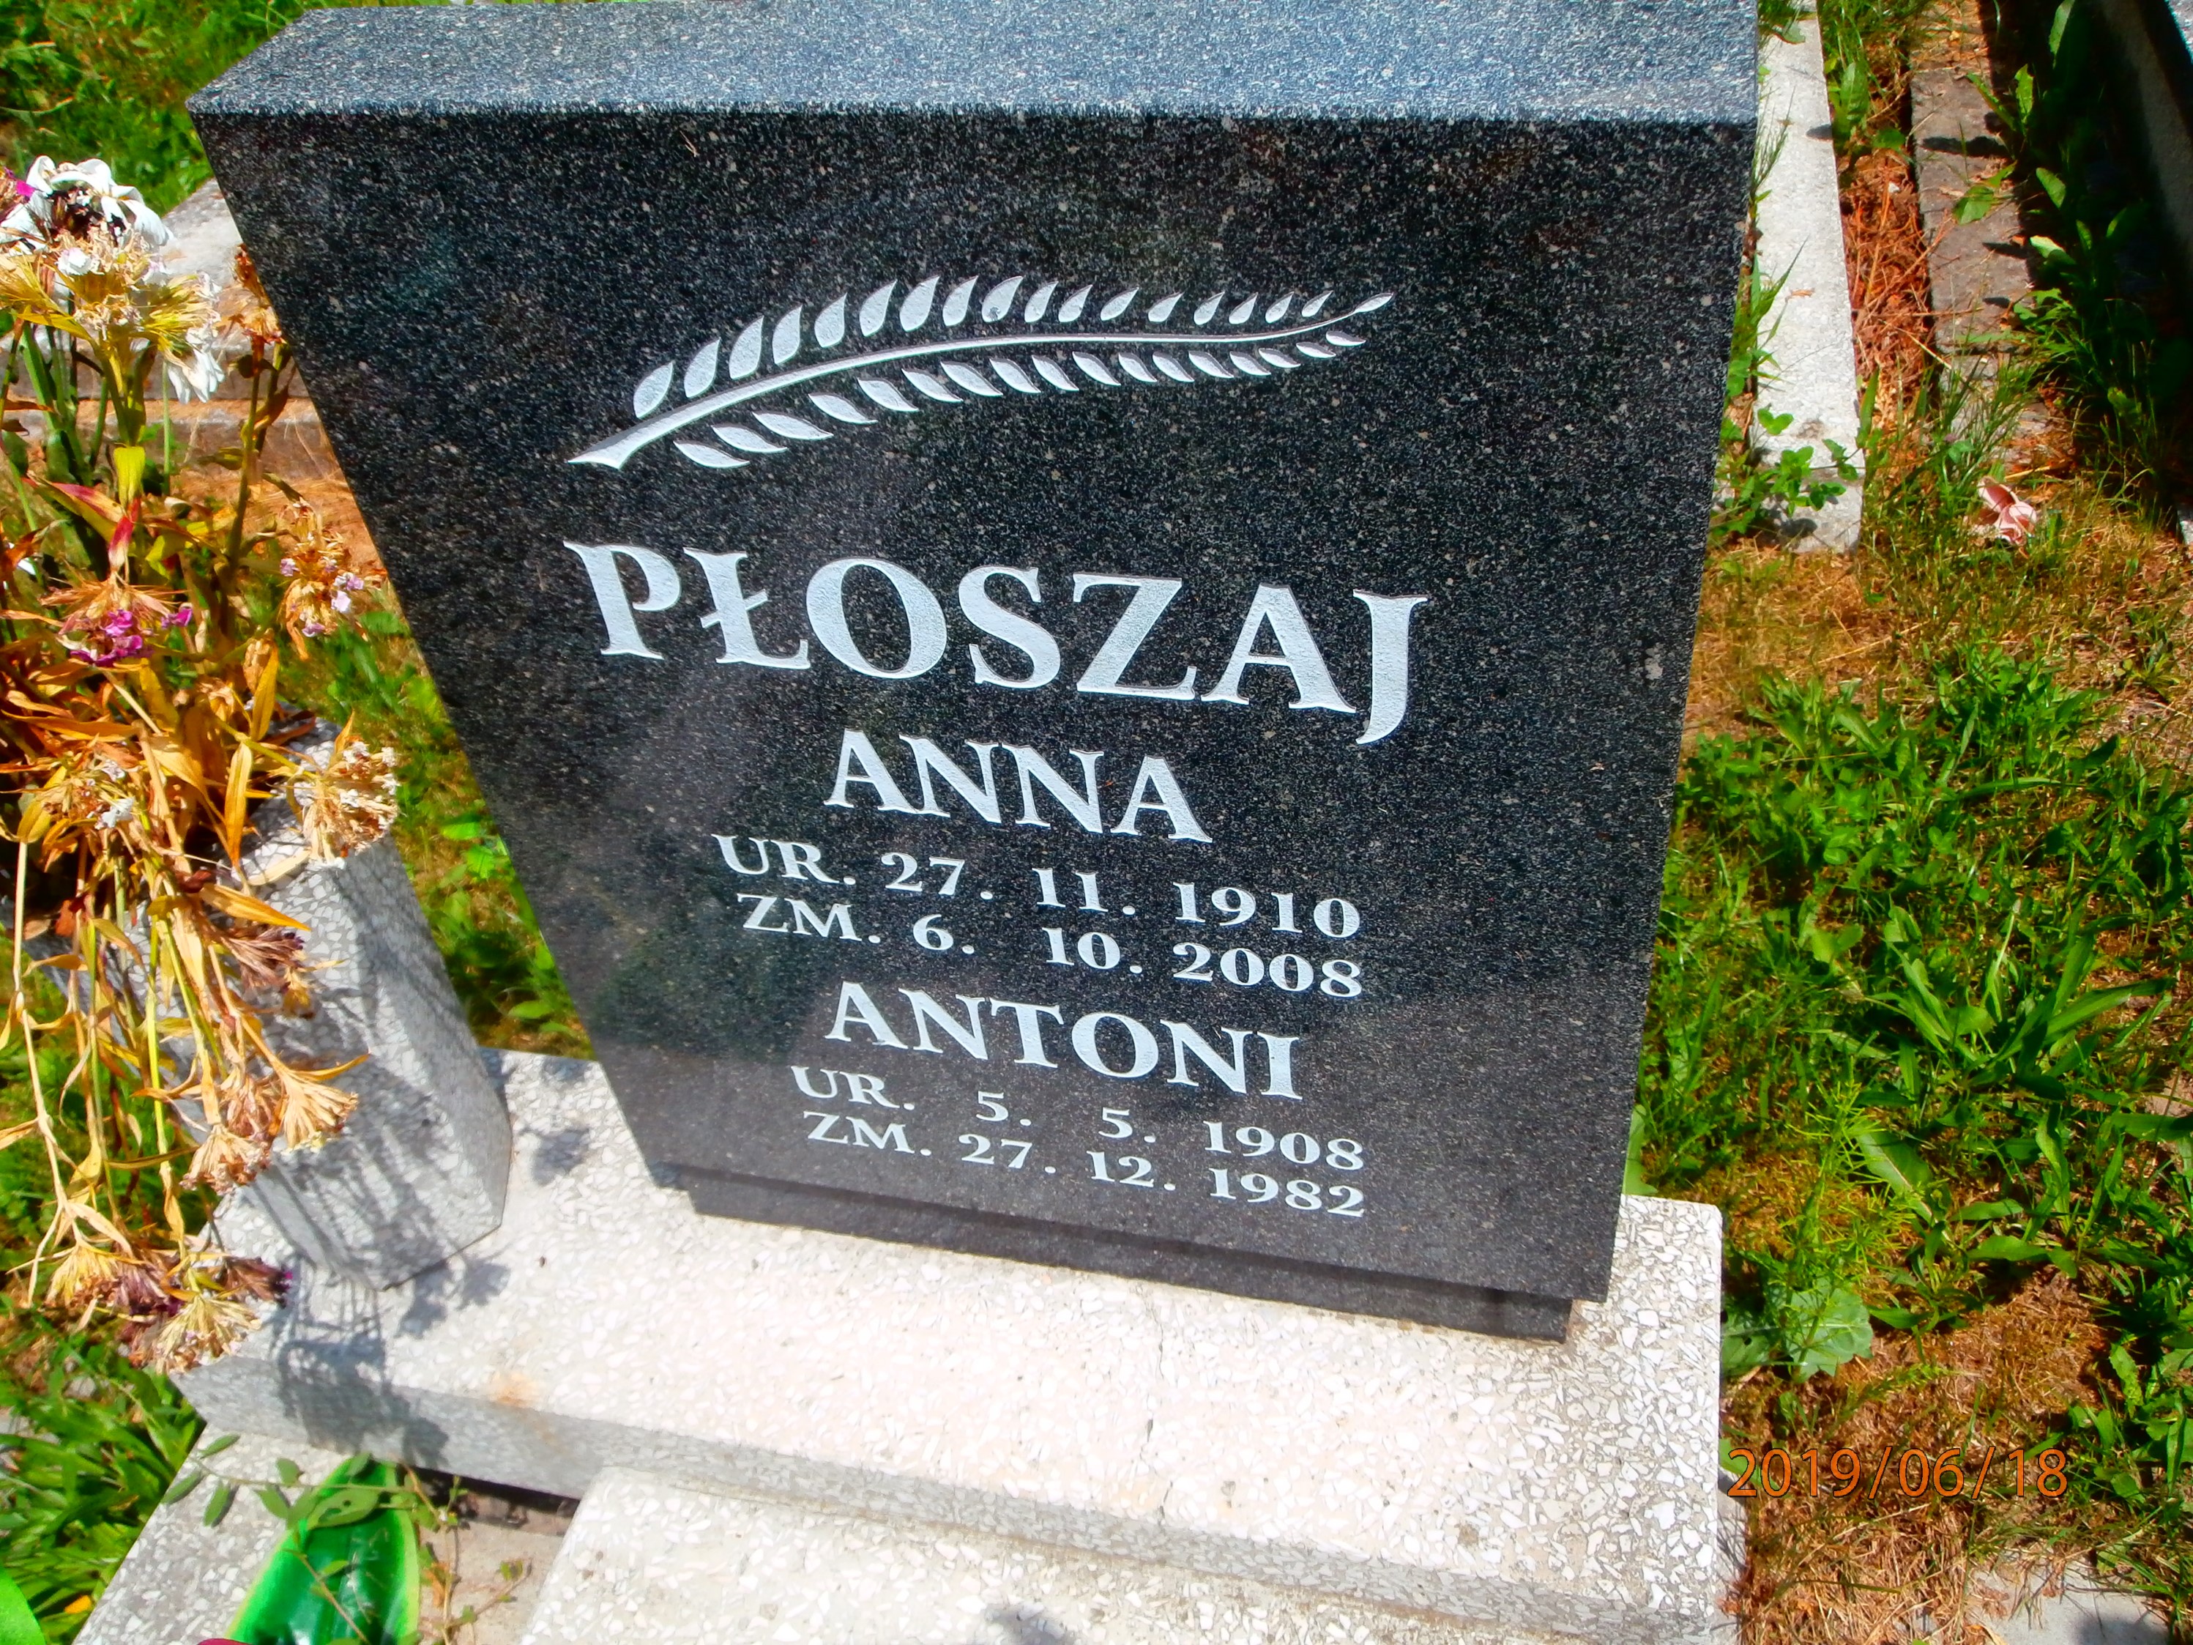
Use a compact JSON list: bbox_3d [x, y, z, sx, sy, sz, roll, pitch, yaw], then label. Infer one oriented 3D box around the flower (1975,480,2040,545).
[{"bbox_3d":[1.044,-0.354,2.180,0.068,0.045,0.056,15,49,23],"label":"flower"}]

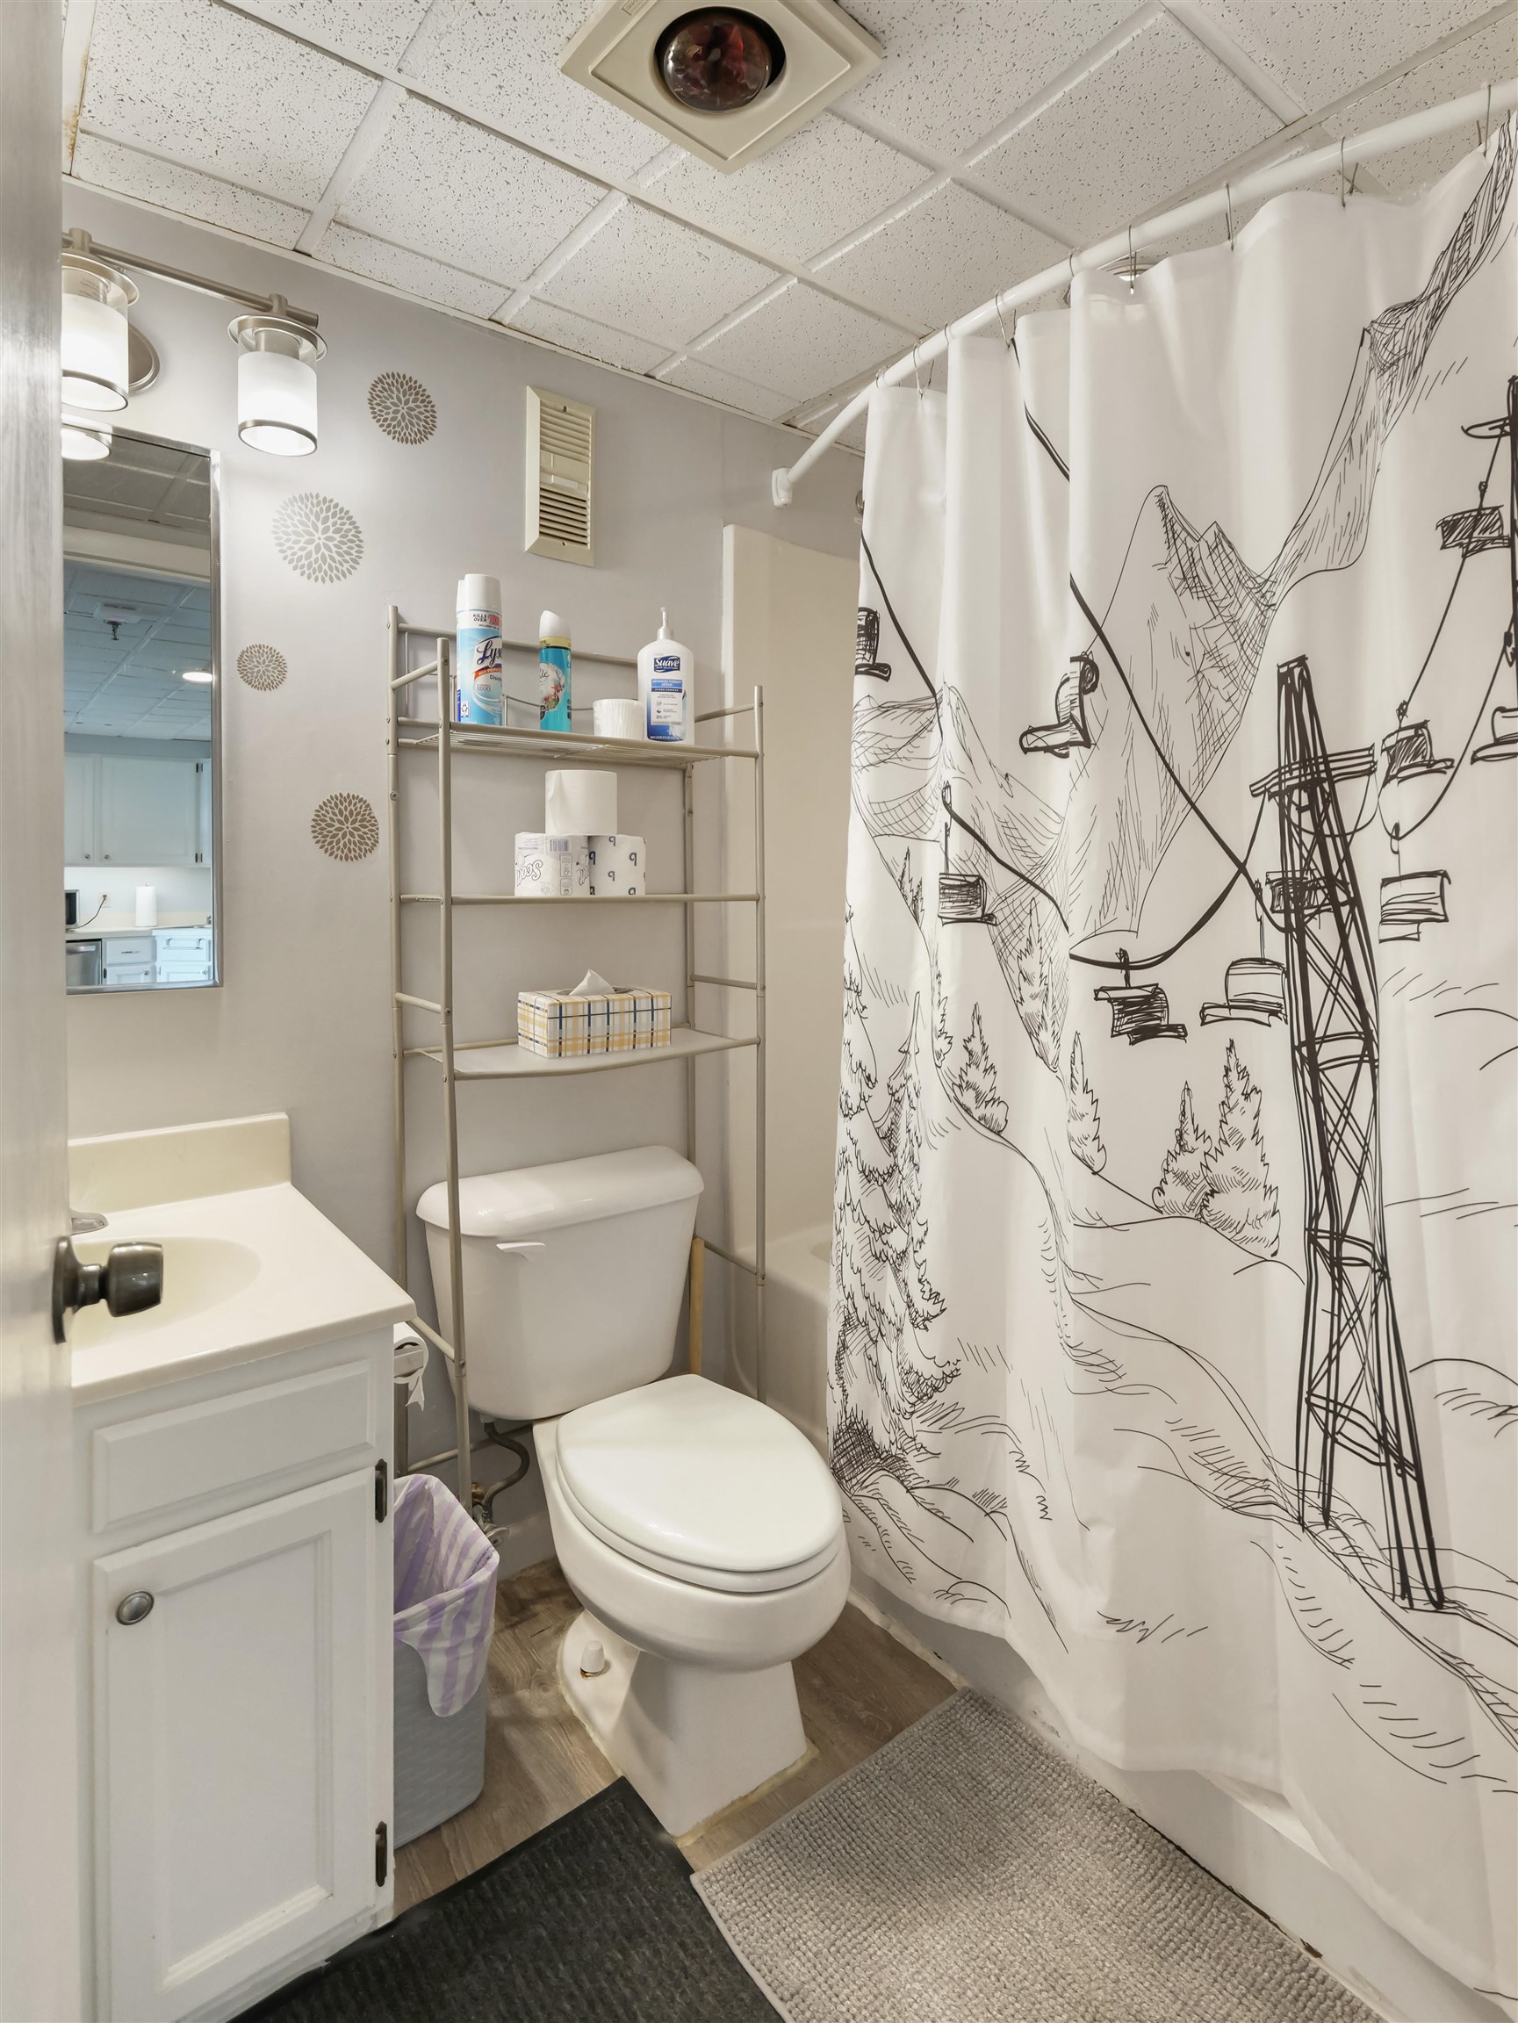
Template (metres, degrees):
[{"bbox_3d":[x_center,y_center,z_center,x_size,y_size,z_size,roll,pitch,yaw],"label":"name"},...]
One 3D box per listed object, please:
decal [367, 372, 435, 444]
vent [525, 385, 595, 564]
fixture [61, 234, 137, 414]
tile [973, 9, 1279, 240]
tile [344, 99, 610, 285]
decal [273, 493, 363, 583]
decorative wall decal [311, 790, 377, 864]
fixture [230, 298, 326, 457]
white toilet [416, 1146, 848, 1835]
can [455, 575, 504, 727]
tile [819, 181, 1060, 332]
[{"bbox_3d":[-0.578,-0.980,1.518,0.110,0.110,0.006,-6,9,-36],"label":"decal"},{"bbox_3d":[-0.357,-0.973,1.711,0.132,0.286,0.027,-4,8,-37],"label":"vent"},{"bbox_3d":[-0.900,-0.917,1.244,0.119,0.194,0.119,-4,8,-37],"label":"fixture"},{"bbox_3d":[0.472,-1.148,1.248,0.280,0.019,0.311,-4,8,-37],"label":"tile"},{"bbox_3d":[-0.402,-1.112,1.289,0.280,0.020,0.285,-6,9,-36],"label":"tile"},{"bbox_3d":[-0.691,-0.743,1.467,0.131,0.131,0.006,-6,9,-36],"label":"decal"},{"bbox_3d":[-0.678,-0.302,1.528,0.107,0.109,0.004,-4,8,-37],"label":"decorative wall decal"},{"bbox_3d":[-0.706,-0.935,1.374,0.119,0.194,0.119,-4,8,-37],"label":"fixture"},{"bbox_3d":[-0.173,0.674,1.464,0.480,0.773,0.768,-4,8,-37],"label":"white toilet"},{"bbox_3d":[-0.440,-0.565,1.475,0.067,0.243,0.067,0,7,0],"label":"can"},{"bbox_3d":[0.267,-1.136,1.419,0.285,0.020,0.280,-6,9,-36],"label":"tile"}]

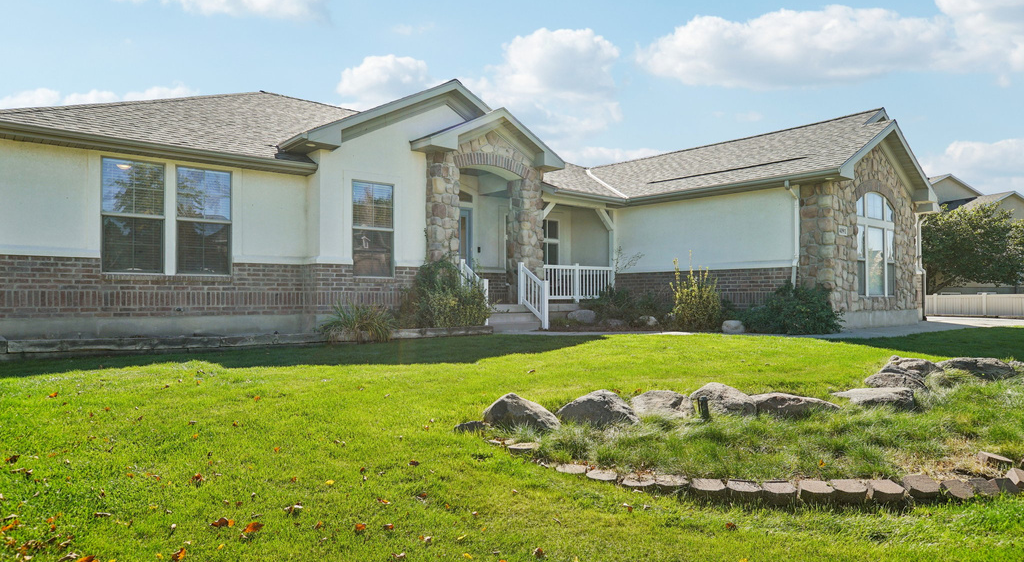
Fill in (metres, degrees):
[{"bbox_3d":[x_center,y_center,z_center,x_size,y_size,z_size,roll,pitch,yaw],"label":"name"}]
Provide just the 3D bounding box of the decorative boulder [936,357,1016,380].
[{"bbox_3d":[6.244,1.190,8.800,0.950,0.310,0.620,0,-1,6],"label":"decorative boulder"}]

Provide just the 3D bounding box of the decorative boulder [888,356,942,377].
[{"bbox_3d":[5.380,1.156,8.750,0.680,0.300,0.550,0,-1,17],"label":"decorative boulder"}]

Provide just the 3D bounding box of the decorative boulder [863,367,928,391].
[{"bbox_3d":[4.804,1.234,8.200,0.700,0.310,0.560,0,-1,17],"label":"decorative boulder"}]

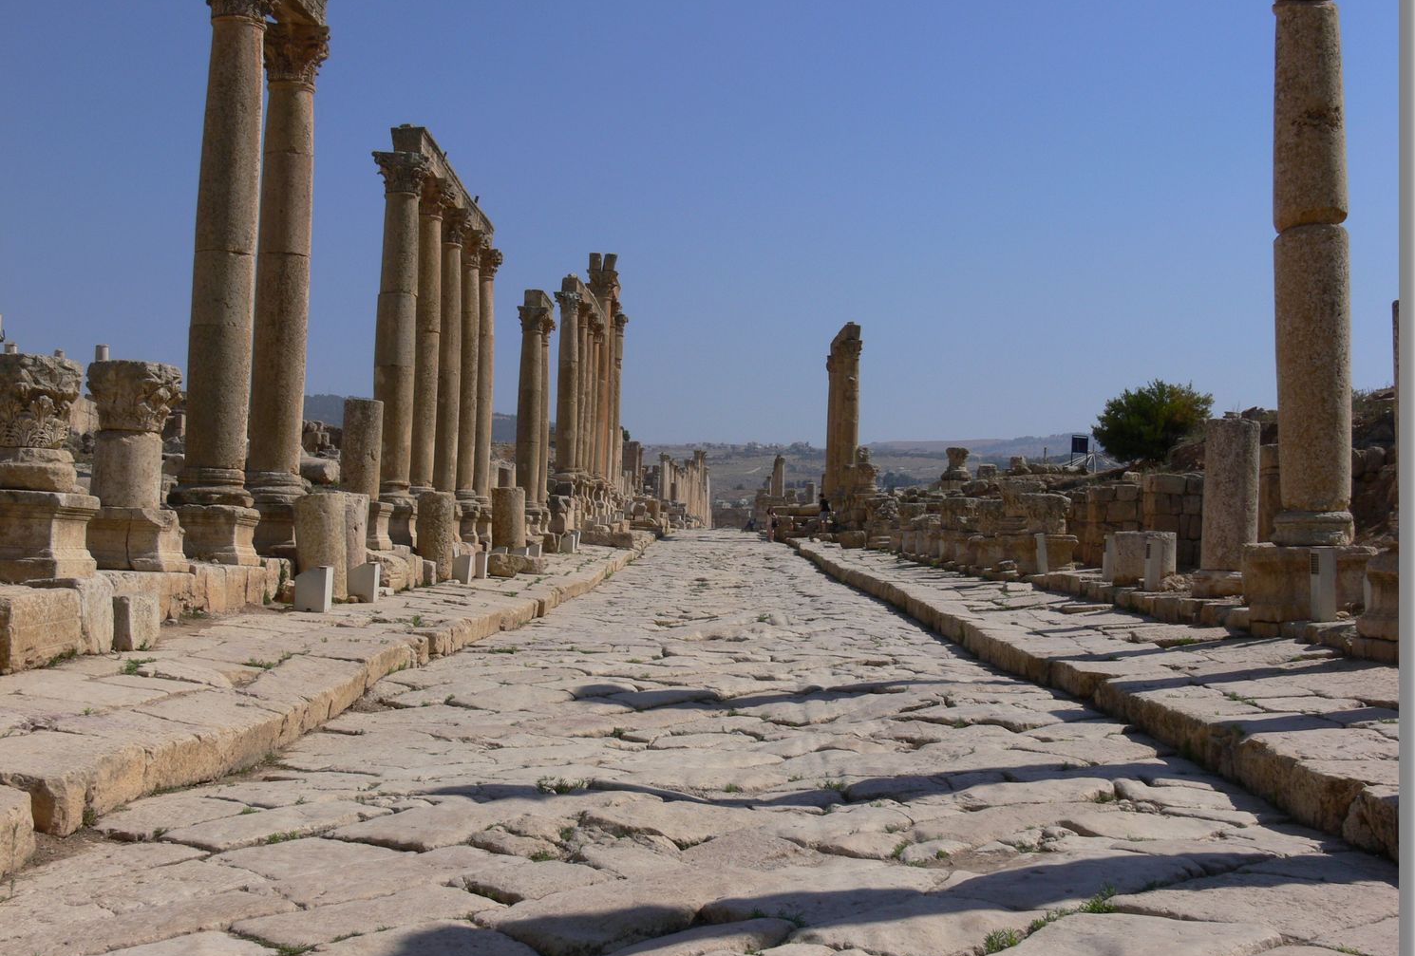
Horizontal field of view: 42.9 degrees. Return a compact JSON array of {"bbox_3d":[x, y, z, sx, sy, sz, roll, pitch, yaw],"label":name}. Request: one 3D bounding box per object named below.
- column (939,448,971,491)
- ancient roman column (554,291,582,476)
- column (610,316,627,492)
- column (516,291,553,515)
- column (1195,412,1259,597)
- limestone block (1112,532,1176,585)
[{"bbox_3d":[8.948,-0.309,65.000,1.130,1.550,1.130,1,-2,1],"label":"column"},{"bbox_3d":[-6.034,-4.034,78.000,1.170,8.100,1.170,1,-2,1],"label":"ancient roman column"},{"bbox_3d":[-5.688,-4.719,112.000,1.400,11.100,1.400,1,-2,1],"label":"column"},{"bbox_3d":[-6.080,-2.596,63.000,1.250,7.700,1.350,1,-2,1],"label":"column"},{"bbox_3d":[7.323,0.402,25.200,1.030,2.450,1.030,1,-2,1],"label":"column"},{"bbox_3d":[7.096,1.304,29.200,1.000,0.860,1.000,1,-2,1],"label":"limestone block"}]

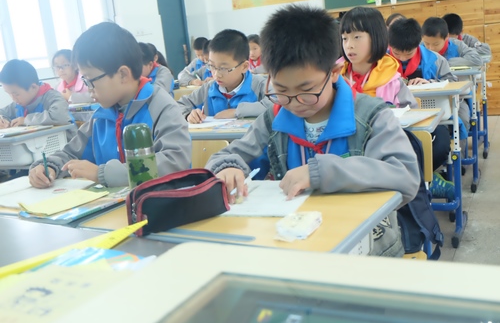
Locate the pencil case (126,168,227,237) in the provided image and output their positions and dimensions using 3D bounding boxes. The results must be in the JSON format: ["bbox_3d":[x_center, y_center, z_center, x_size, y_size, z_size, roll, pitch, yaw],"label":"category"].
[{"bbox_3d":[-0.160,0.084,1.202,0.222,0.083,0.076,-13,14,-33],"label":"pencil case"}]

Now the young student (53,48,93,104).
[{"bbox_3d":[-1.317,-0.254,4.360,0.420,1.170,0.680,0,13,27],"label":"young student"}]

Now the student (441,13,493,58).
[{"bbox_3d":[1.654,-0.653,4.470,0.540,1.050,0.580,0,14,27],"label":"student"}]

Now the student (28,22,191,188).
[{"bbox_3d":[-0.378,0.156,1.675,0.520,1.120,0.580,5,17,41],"label":"student"}]

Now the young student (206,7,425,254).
[{"bbox_3d":[0.143,0.166,1.421,0.580,1.100,0.580,-1,14,22],"label":"young student"}]

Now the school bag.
[{"bbox_3d":[0.375,0.109,1.610,0.330,0.420,0.180,0,14,27],"label":"school bag"}]

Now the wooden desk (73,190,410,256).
[{"bbox_3d":[0.019,0.470,1.309,0.600,0.744,0.410,1,13,31],"label":"wooden desk"}]

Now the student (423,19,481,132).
[{"bbox_3d":[1.500,-0.488,4.158,0.450,1.140,0.700,0,13,27],"label":"student"}]

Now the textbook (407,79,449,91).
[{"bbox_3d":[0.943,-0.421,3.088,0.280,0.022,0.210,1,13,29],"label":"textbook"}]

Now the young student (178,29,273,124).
[{"bbox_3d":[-0.084,-0.001,2.528,0.460,1.160,0.700,0,13,27],"label":"young student"}]

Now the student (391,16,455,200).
[{"bbox_3d":[0.990,-0.277,3.288,0.450,1.130,0.700,1,13,29],"label":"student"}]

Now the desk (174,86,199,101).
[{"bbox_3d":[-0.548,-0.323,4.876,0.610,0.700,0.420,0,14,27],"label":"desk"}]

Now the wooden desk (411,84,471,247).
[{"bbox_3d":[0.776,-0.011,2.807,0.610,0.710,0.430,0,14,27],"label":"wooden desk"}]

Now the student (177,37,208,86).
[{"bbox_3d":[-0.498,-0.568,5.487,0.440,1.180,0.680,0,13,27],"label":"student"}]

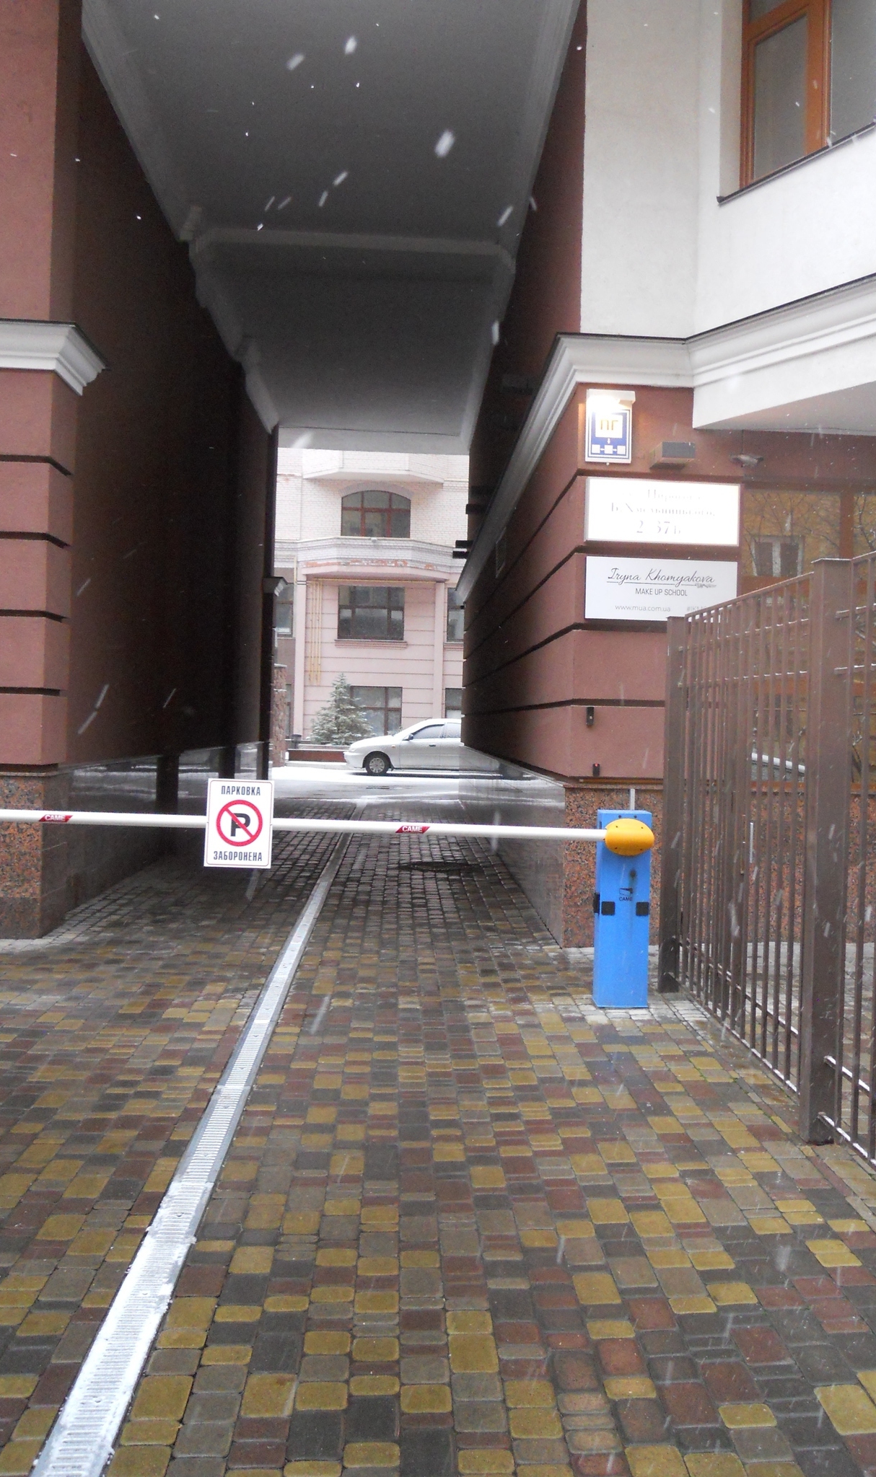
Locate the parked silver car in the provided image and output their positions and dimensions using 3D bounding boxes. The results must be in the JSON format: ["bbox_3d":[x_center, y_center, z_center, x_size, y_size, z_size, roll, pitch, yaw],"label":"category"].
[{"bbox_3d":[-0.254,0.217,30.510,4.240,1.440,1.680,2,1,-2],"label":"parked silver car"}]

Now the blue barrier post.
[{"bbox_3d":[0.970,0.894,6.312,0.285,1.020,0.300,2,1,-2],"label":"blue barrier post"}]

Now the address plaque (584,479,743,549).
[{"bbox_3d":[1.464,-1.470,7.819,0.990,0.405,0.120,2,1,-2],"label":"address plaque"}]

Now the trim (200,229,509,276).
[{"bbox_3d":[-0.897,-5.317,13.117,3.500,0.310,0.270,2,1,-2],"label":"trim"}]

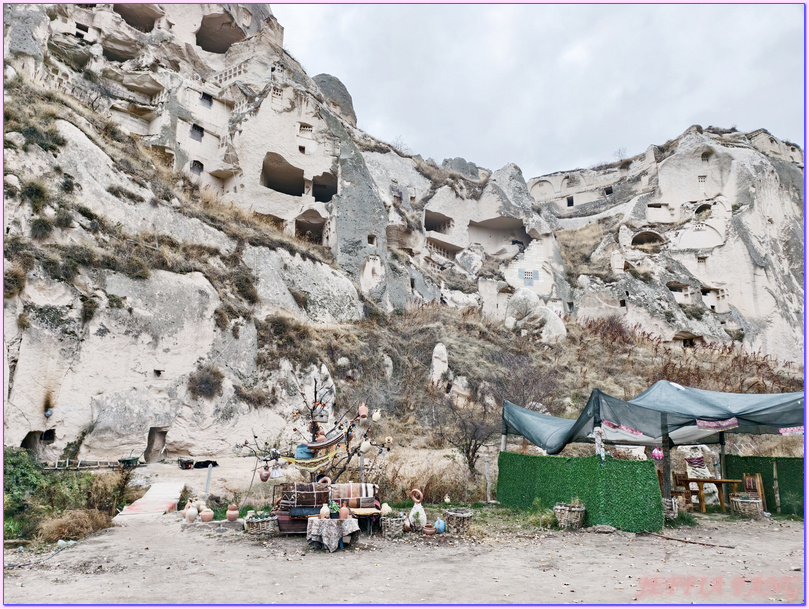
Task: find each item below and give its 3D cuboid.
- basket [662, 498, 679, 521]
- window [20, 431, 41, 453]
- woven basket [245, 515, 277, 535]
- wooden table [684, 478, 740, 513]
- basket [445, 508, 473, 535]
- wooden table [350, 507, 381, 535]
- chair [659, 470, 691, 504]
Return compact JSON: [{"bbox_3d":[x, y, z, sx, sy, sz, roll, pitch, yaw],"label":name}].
[{"bbox_3d":[5.711,4.410,11.736,0.450,0.400,0.450,-6,-16,24],"label":"basket"},{"bbox_3d":[-17.025,6.237,24.500,0.850,1.000,0.400,6,-14,-26],"label":"window"},{"bbox_3d":[-2.431,3.757,9.150,0.500,0.320,0.400,0,-12,0],"label":"woven basket"},{"bbox_3d":[6.810,4.223,11.900,1.200,0.750,0.680,-2,-12,9],"label":"wooden table"},{"bbox_3d":[0.972,3.883,9.651,0.460,0.400,0.460,-1,-14,5],"label":"basket"},{"bbox_3d":[-0.670,3.721,9.250,0.530,0.430,0.450,0,-12,0],"label":"wooden table"},{"bbox_3d":[5.880,4.054,11.700,0.500,0.880,0.460,-1,-12,6],"label":"chair"}]

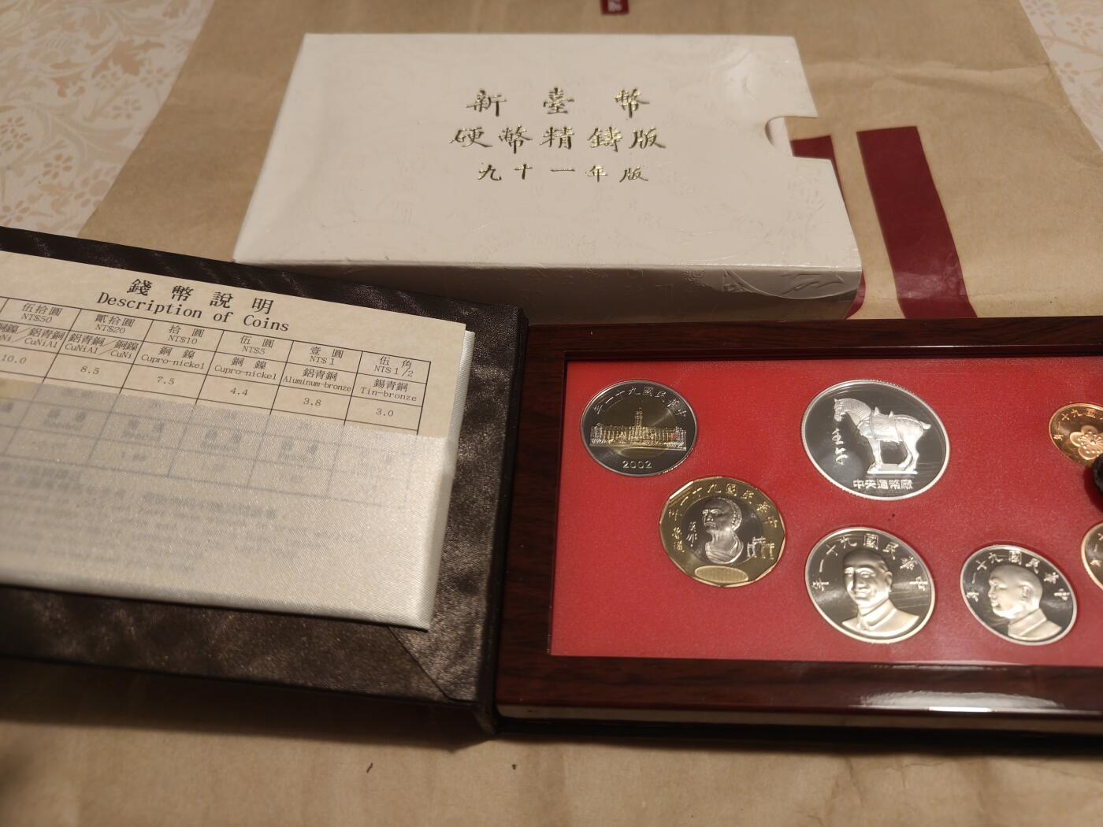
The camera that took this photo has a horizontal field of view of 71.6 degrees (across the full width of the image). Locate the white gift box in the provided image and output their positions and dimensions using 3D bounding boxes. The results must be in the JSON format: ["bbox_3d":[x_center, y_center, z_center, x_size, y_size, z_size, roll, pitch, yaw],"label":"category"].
[{"bbox_3d":[-0.001,-0.075,0.234,0.161,0.024,0.103,0,57,0],"label":"white gift box"}]

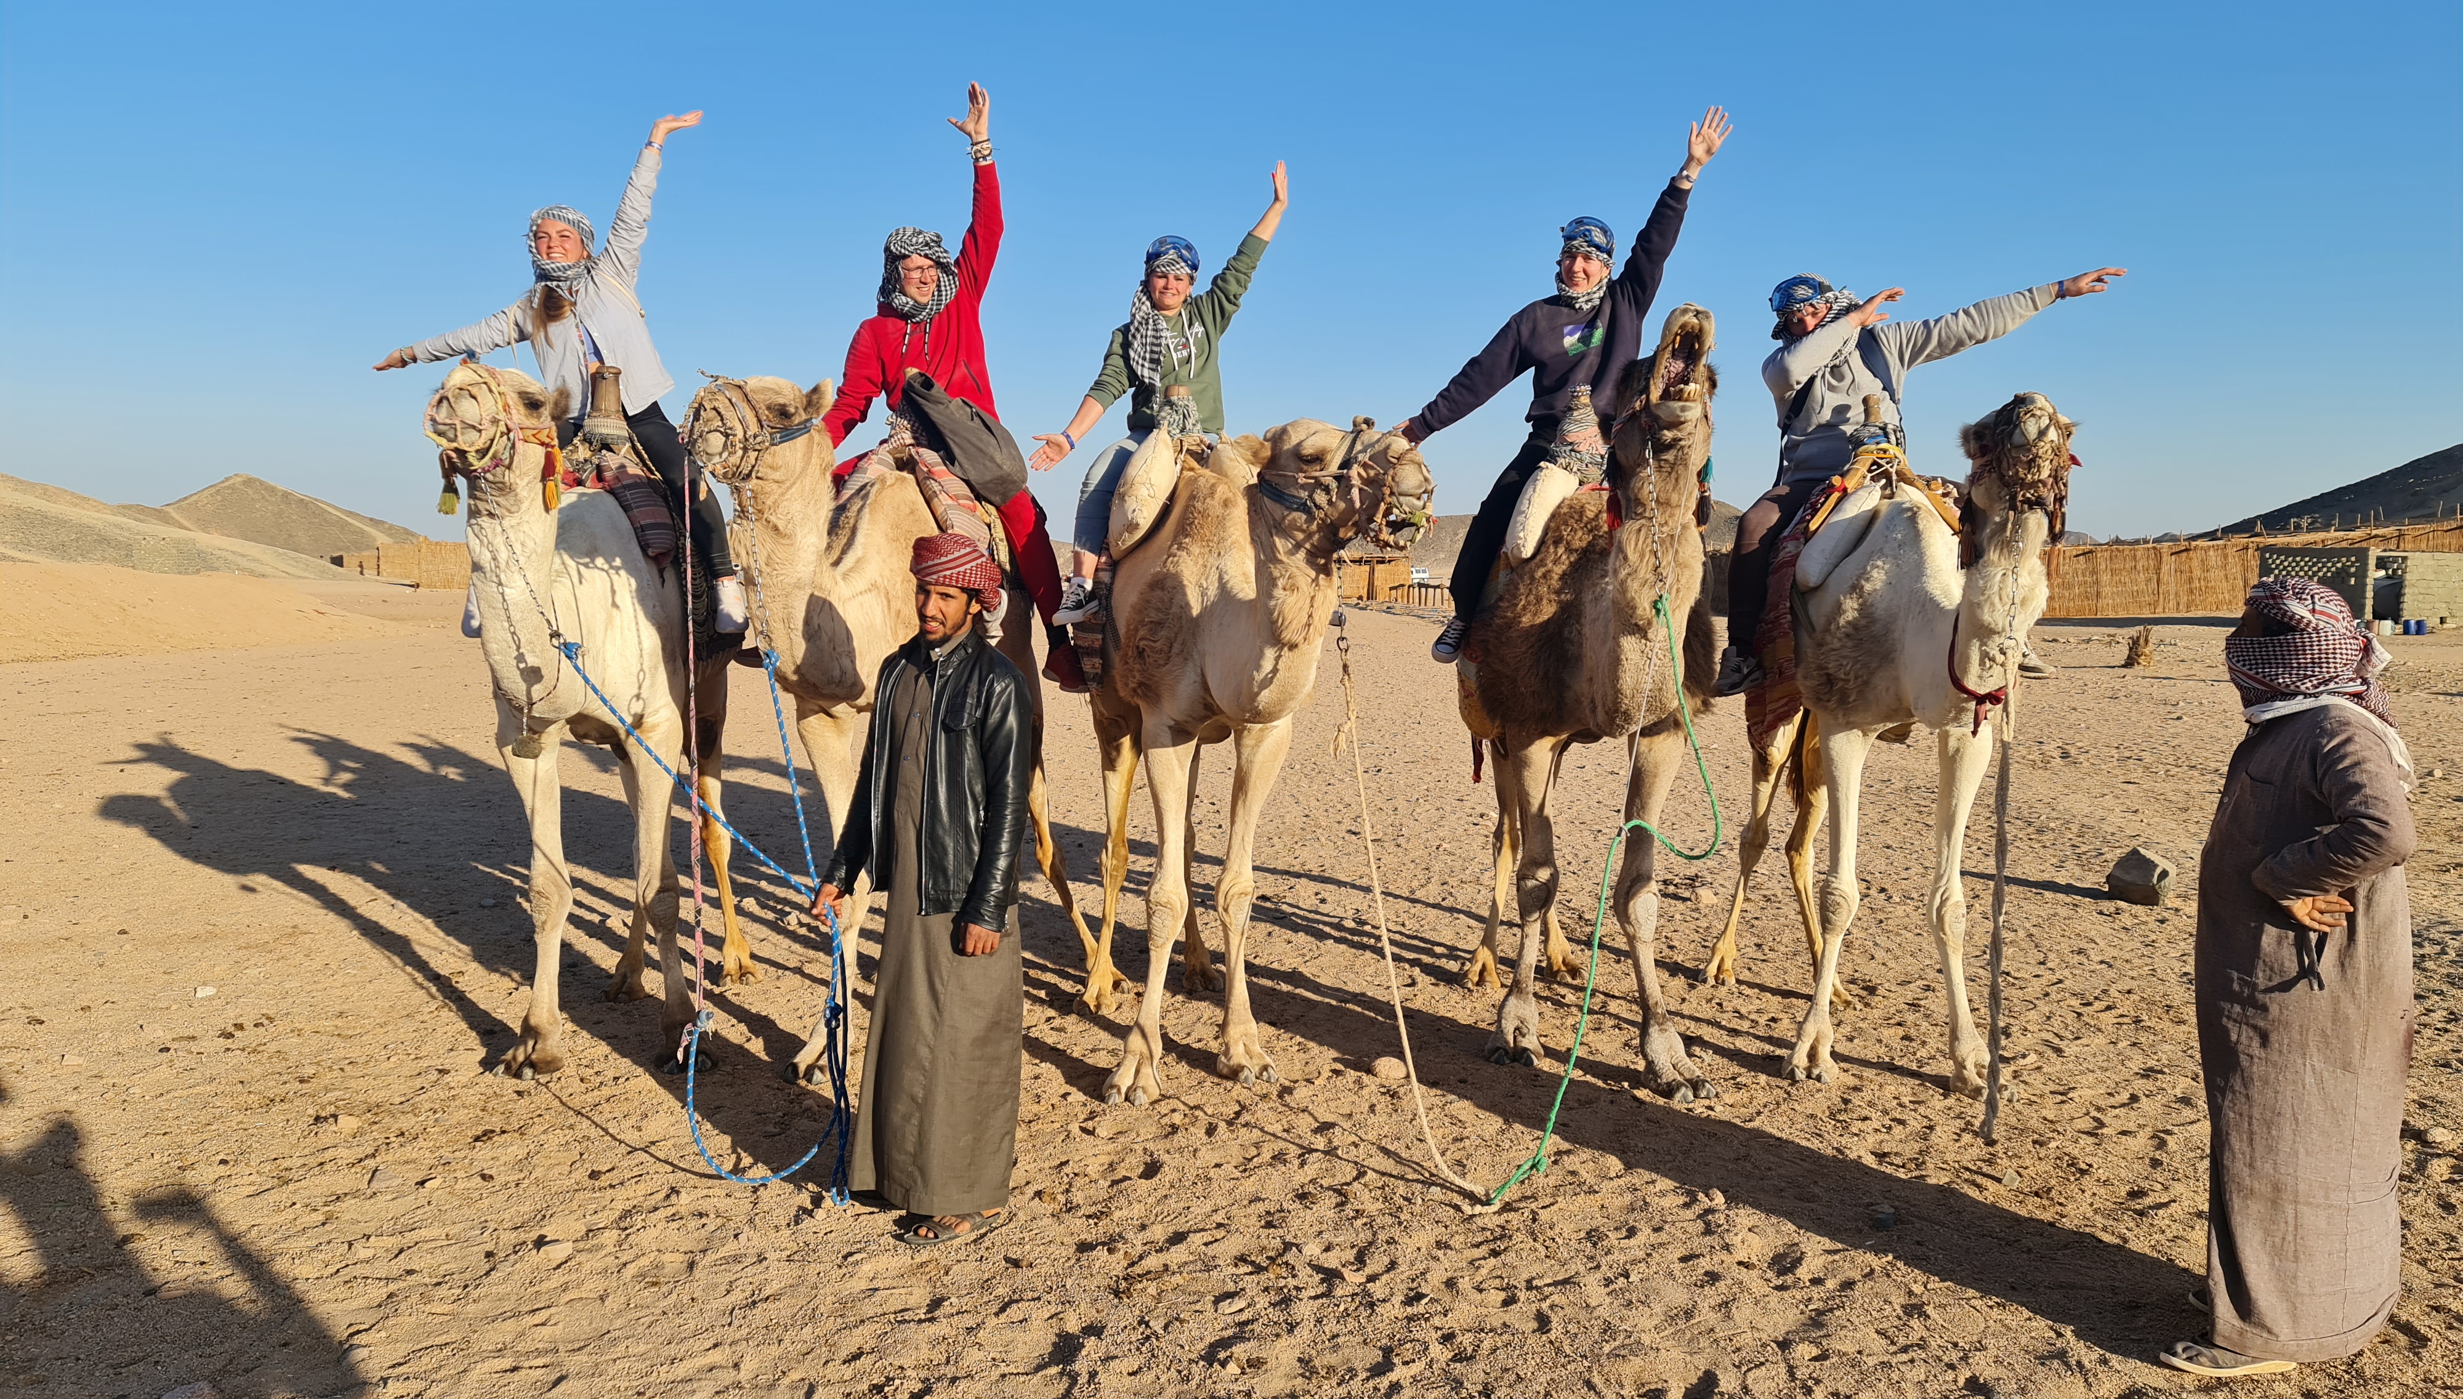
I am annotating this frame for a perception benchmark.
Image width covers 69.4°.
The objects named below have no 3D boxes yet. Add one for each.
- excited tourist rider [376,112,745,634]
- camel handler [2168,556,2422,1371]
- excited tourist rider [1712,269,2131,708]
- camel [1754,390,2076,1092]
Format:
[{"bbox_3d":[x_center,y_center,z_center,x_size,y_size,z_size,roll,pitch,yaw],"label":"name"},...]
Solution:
[{"bbox_3d":[-2.400,-1.163,6.347,1.330,1.860,0.800,0,5,-2],"label":"excited tourist rider"},{"bbox_3d":[2.220,0.550,3.817,0.560,1.650,0.560,1,5,7],"label":"camel handler"},{"bbox_3d":[2.380,-0.771,6.208,1.360,1.500,0.800,1,5,7],"label":"excited tourist rider"},{"bbox_3d":[2.190,0.129,6.060,0.780,2.130,2.300,0,5,-6],"label":"camel"}]

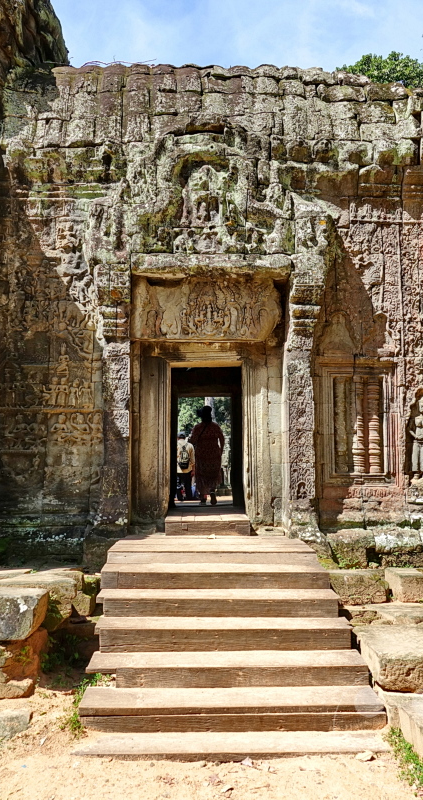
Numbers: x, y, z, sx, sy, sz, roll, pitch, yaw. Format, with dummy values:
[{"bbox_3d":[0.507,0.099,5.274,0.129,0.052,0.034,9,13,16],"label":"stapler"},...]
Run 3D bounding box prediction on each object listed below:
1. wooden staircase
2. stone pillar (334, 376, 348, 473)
[{"bbox_3d":[0.070,1.861,4.688,1.980,0.900,2.800,0,-5,-3],"label":"wooden staircase"},{"bbox_3d":[1.605,0.291,6.634,0.160,1.190,0.160,0,-7,-1],"label":"stone pillar"}]

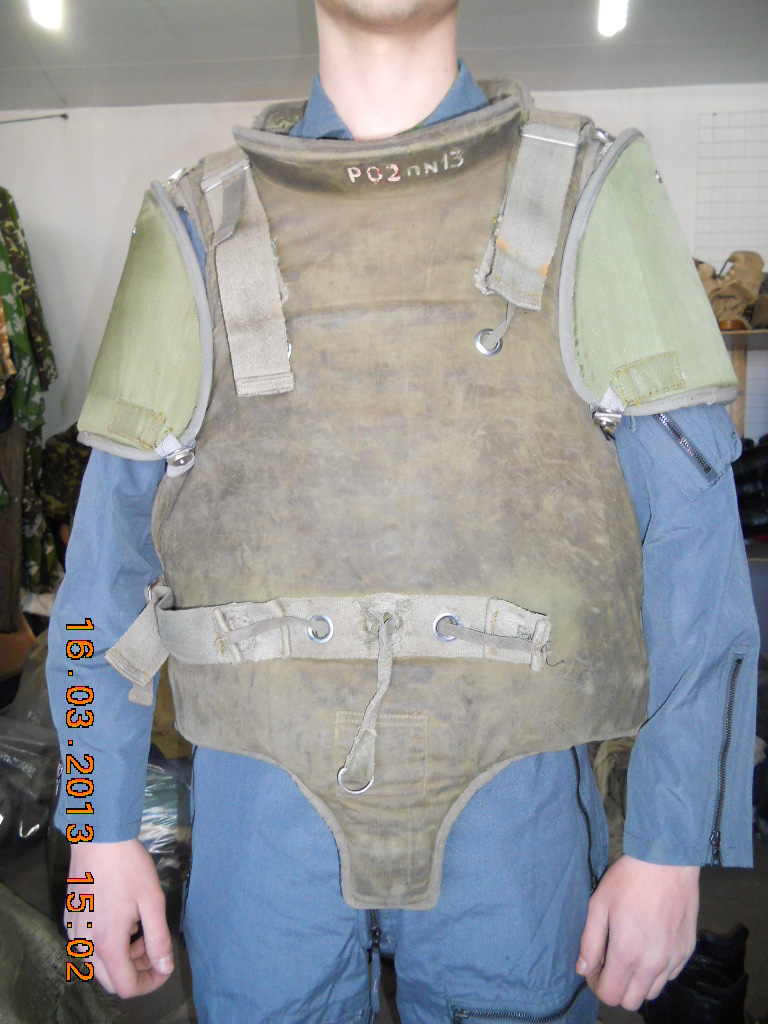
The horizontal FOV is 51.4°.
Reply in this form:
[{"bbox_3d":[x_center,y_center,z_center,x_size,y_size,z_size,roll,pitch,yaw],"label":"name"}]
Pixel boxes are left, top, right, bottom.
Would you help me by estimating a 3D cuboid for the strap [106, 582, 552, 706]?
[{"bbox_3d":[-0.056,0.115,0.663,0.383,0.113,0.083,0,7,10],"label":"strap"}]

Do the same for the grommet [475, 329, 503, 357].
[{"bbox_3d":[0.081,-0.131,0.615,0.021,0.021,0.004,0,0,0],"label":"grommet"}]

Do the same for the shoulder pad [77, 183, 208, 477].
[{"bbox_3d":[-0.193,-0.160,0.690,0.130,0.245,0.130,8,7,18],"label":"shoulder pad"}]

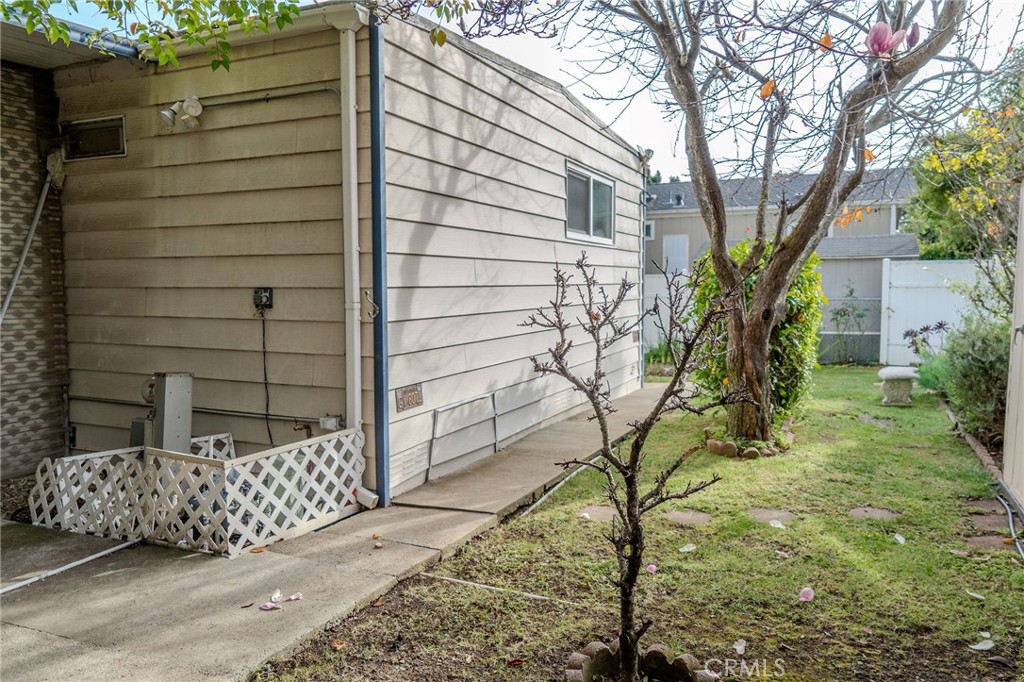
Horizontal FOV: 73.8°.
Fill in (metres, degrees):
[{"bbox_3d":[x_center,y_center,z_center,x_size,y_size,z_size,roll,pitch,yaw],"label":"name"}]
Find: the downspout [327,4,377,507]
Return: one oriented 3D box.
[{"bbox_3d":[-0.941,-0.443,4.053,0.220,2.850,0.110,2,5,22],"label":"downspout"}]

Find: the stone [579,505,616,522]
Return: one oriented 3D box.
[{"bbox_3d":[0.534,1.055,4.121,0.270,0.045,0.280,1,5,7],"label":"stone"}]

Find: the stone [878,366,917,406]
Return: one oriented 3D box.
[{"bbox_3d":[4.553,0.514,8.032,0.440,0.430,0.450,2,5,26],"label":"stone"}]

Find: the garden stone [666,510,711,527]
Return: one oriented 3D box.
[{"bbox_3d":[1.054,1.062,4.041,0.280,0.045,0.280,1,5,15],"label":"garden stone"}]

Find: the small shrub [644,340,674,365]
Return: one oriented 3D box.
[{"bbox_3d":[2.442,0.212,11.283,0.500,0.420,0.450,2,5,26],"label":"small shrub"}]

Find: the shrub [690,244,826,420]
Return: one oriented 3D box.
[{"bbox_3d":[2.654,-0.116,7.271,1.400,1.850,1.300,2,5,20],"label":"shrub"}]

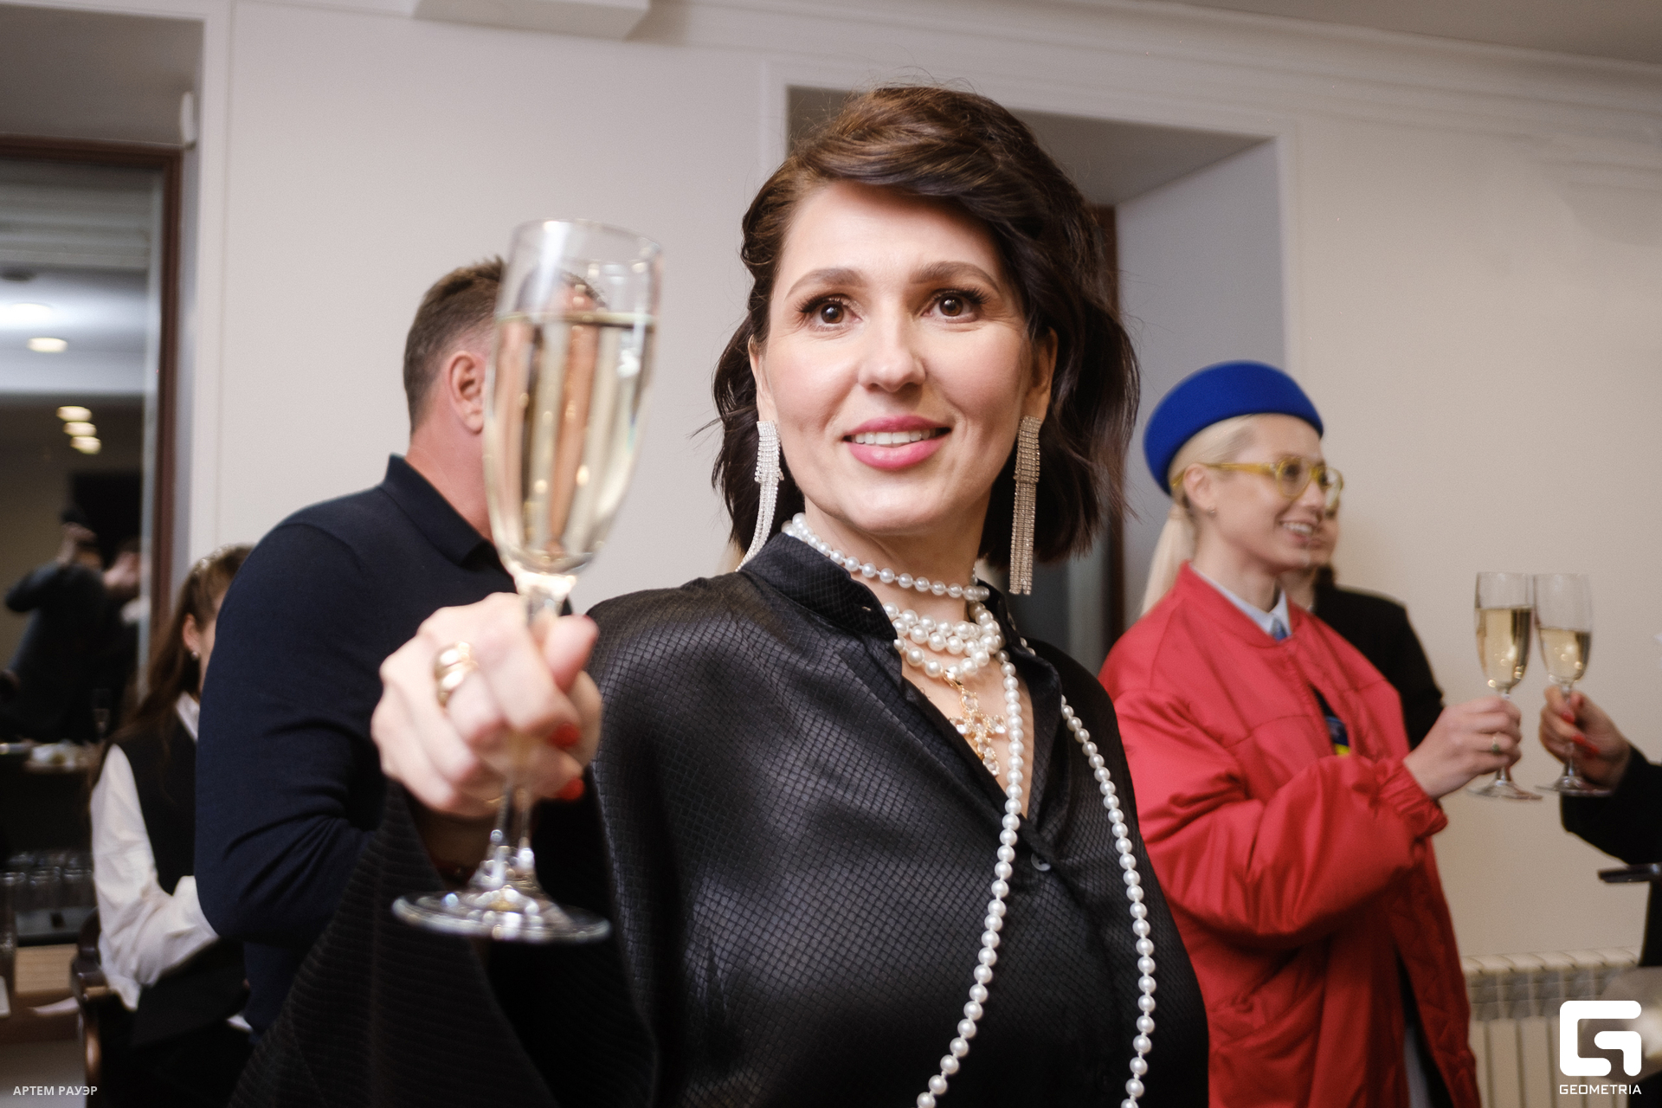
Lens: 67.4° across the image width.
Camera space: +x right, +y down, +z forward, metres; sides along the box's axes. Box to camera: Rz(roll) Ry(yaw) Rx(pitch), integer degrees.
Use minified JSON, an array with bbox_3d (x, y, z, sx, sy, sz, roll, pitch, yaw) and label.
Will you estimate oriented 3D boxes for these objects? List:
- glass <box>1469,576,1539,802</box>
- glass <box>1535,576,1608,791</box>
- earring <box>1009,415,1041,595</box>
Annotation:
[{"bbox_3d":[0.666,0.128,1.230,0.065,0.216,0.065,3,-5,0],"label":"glass"},{"bbox_3d":[0.728,0.127,1.230,0.065,0.213,0.065,0,-5,0],"label":"glass"},{"bbox_3d":[0.107,-0.027,0.680,0.015,0.098,0.007,6,-5,-20],"label":"earring"}]

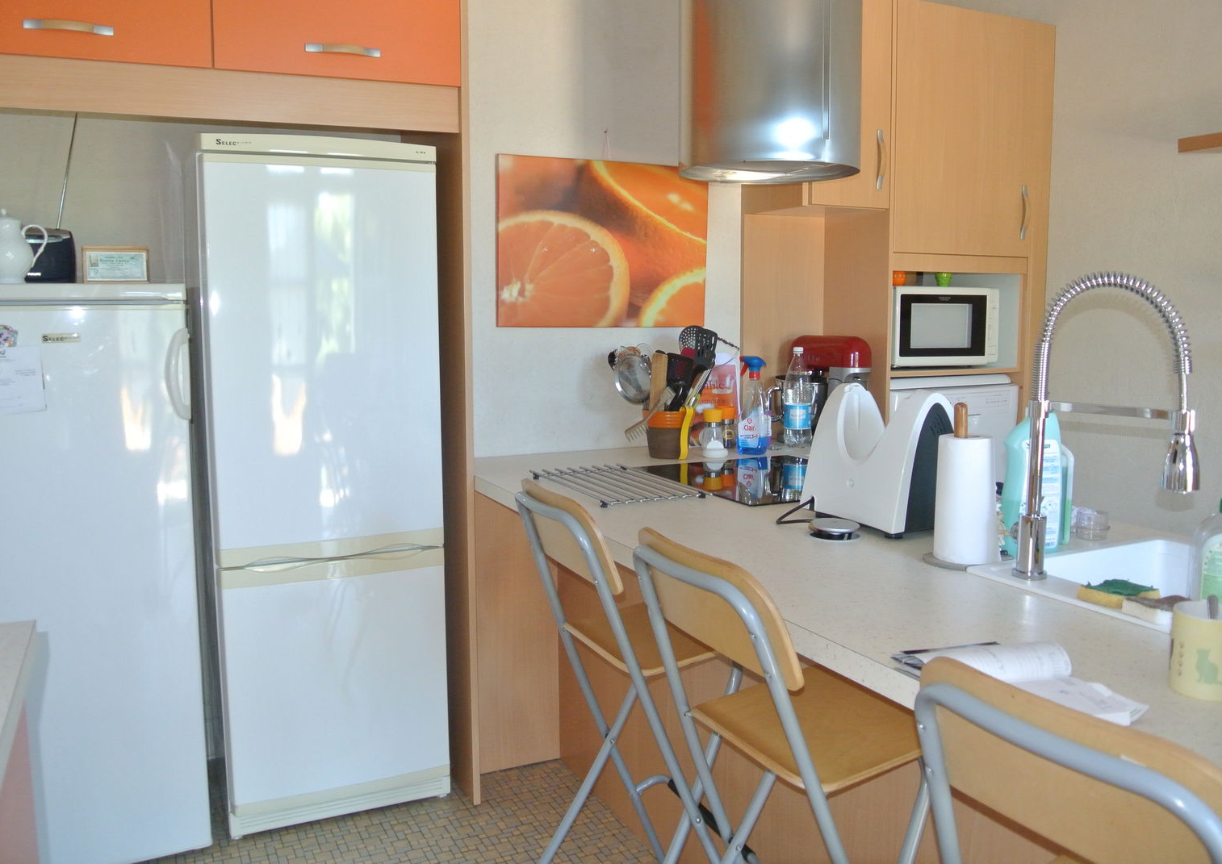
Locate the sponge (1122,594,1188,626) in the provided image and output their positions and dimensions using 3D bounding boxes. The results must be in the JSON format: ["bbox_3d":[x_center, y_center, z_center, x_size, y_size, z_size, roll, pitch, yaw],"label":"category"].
[{"bbox_3d":[0.756,0.238,1.312,0.065,0.027,0.095,-2,7,-13],"label":"sponge"}]

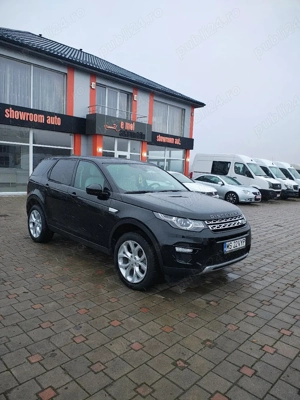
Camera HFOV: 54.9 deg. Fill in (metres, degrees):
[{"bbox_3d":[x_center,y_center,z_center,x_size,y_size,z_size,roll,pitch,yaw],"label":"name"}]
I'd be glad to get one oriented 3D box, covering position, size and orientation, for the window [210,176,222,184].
[{"bbox_3d":[3.294,-0.974,14.296,0.090,0.380,0.850,-3,8,-44],"label":"window"}]

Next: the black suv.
[{"bbox_3d":[-0.545,0.062,5.070,1.970,1.700,4.580,-3,9,-45],"label":"black suv"}]

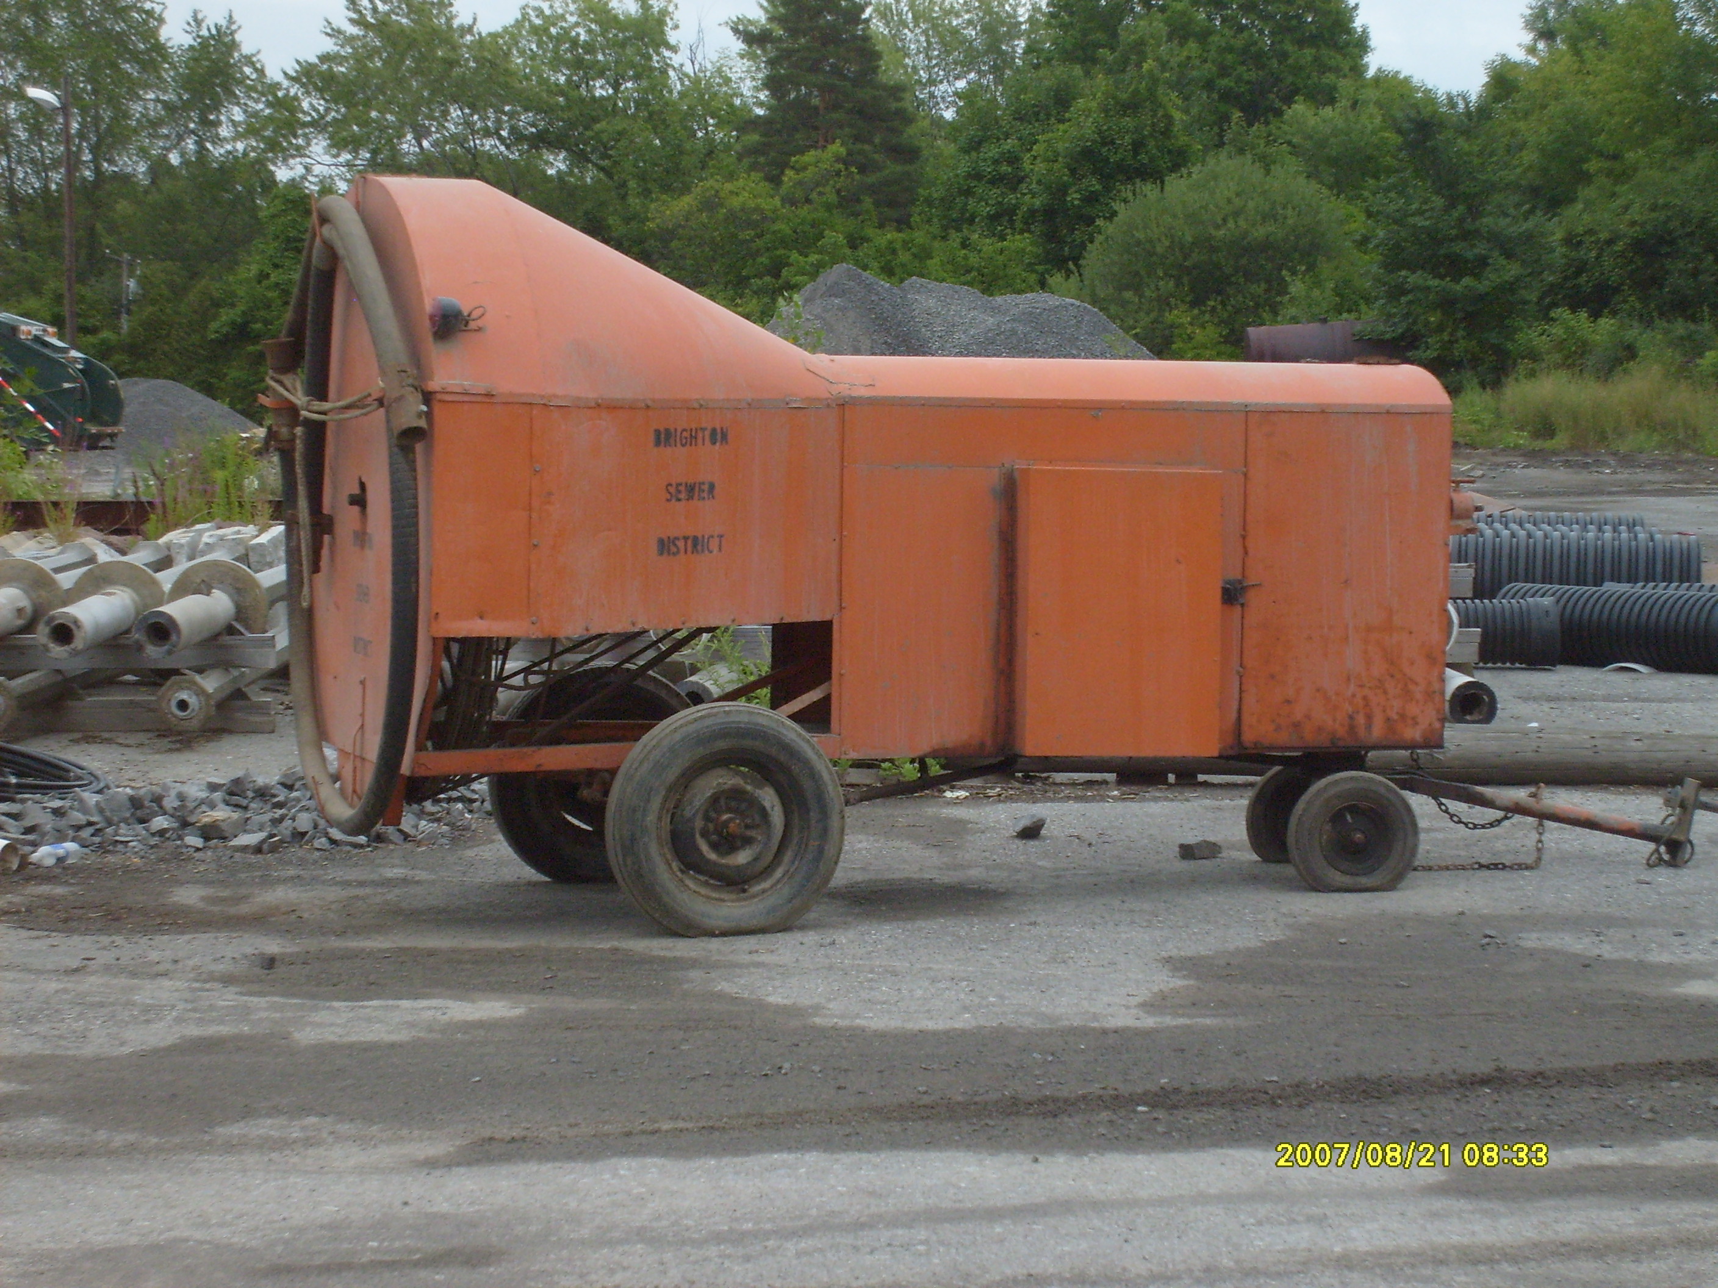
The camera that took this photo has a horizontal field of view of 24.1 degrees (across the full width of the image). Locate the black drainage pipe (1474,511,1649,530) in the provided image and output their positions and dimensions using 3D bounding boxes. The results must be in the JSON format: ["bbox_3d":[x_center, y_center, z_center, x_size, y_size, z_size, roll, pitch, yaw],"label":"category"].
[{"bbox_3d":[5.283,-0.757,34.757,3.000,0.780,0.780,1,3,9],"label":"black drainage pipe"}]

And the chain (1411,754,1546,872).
[{"bbox_3d":[2.106,0.574,13.700,0.450,0.400,0.130,0,4,-4],"label":"chain"}]

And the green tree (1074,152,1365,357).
[{"bbox_3d":[7.889,-7.566,88.000,6.300,6.500,6.000,0,4,0],"label":"green tree"}]

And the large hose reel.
[{"bbox_3d":[-1.595,-0.400,12.404,0.240,1.900,1.250,-1,4,-20],"label":"large hose reel"}]

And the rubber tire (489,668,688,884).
[{"bbox_3d":[-0.889,0.450,13.915,0.770,0.761,0.200,-1,4,-20],"label":"rubber tire"}]

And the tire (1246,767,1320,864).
[{"bbox_3d":[1.565,0.560,14.048,0.420,0.410,0.125,0,4,-4],"label":"tire"}]

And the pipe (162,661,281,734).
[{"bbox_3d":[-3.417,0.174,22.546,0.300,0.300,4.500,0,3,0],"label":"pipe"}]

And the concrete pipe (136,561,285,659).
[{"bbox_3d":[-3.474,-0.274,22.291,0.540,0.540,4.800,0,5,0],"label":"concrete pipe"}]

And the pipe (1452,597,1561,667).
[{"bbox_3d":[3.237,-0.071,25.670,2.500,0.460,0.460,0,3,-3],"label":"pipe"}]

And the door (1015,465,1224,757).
[{"bbox_3d":[0.807,-0.097,12.435,0.650,0.891,0.100,-1,4,-20],"label":"door"}]

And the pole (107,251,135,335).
[{"bbox_3d":[-40.403,-16.494,220.298,1.800,10.000,0.600,0,3,0],"label":"pole"}]

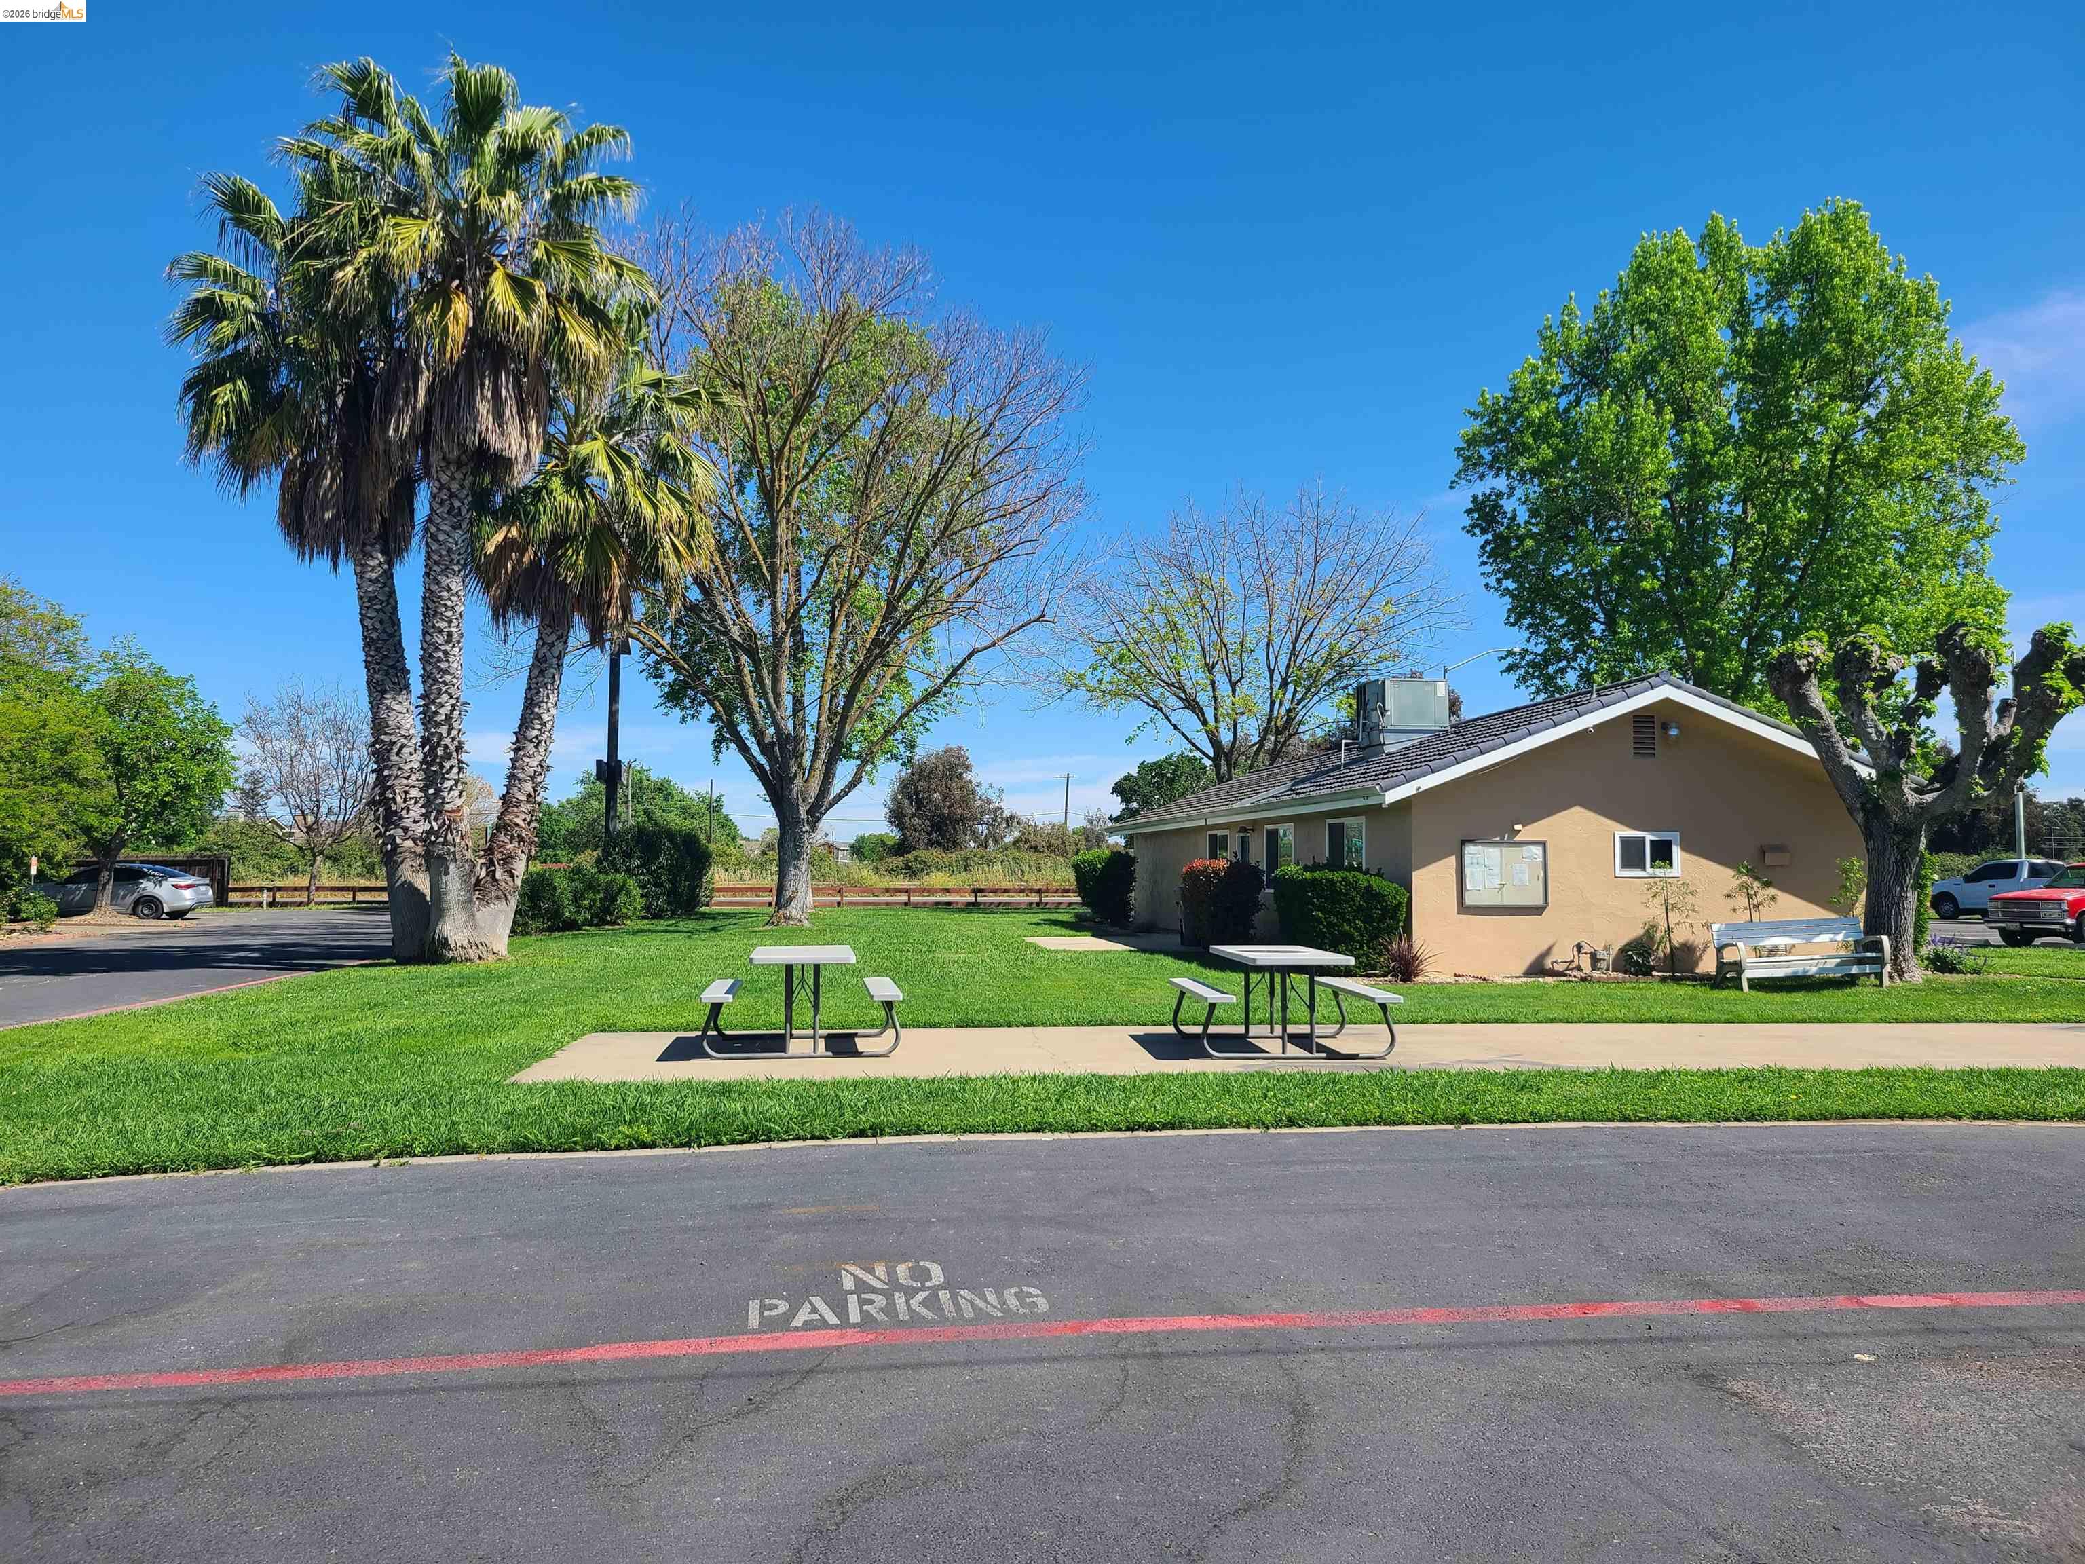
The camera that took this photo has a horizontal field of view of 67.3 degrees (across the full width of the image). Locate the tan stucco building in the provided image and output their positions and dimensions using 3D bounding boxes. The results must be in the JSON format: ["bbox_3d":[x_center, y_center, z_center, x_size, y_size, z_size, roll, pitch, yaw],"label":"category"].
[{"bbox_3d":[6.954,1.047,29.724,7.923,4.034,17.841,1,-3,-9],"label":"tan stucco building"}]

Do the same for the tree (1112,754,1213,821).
[{"bbox_3d":[4.446,1.712,56.992,3.972,5.632,4.300,0,-3,0],"label":"tree"}]

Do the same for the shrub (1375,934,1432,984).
[{"bbox_3d":[4.621,2.241,20.046,0.715,0.580,0.729,-1,-3,13],"label":"shrub"}]

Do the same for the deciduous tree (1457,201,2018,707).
[{"bbox_3d":[17.904,-5.759,40.353,13.168,18.822,12.469,-1,-3,24],"label":"deciduous tree"}]

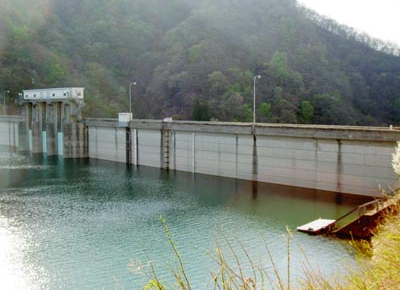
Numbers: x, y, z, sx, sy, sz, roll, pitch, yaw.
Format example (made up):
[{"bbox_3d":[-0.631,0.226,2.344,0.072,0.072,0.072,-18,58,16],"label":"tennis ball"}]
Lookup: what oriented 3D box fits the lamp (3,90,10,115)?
[{"bbox_3d":[-57.392,-12.149,133.964,0.450,7.430,1.600,5,7,43],"label":"lamp"}]

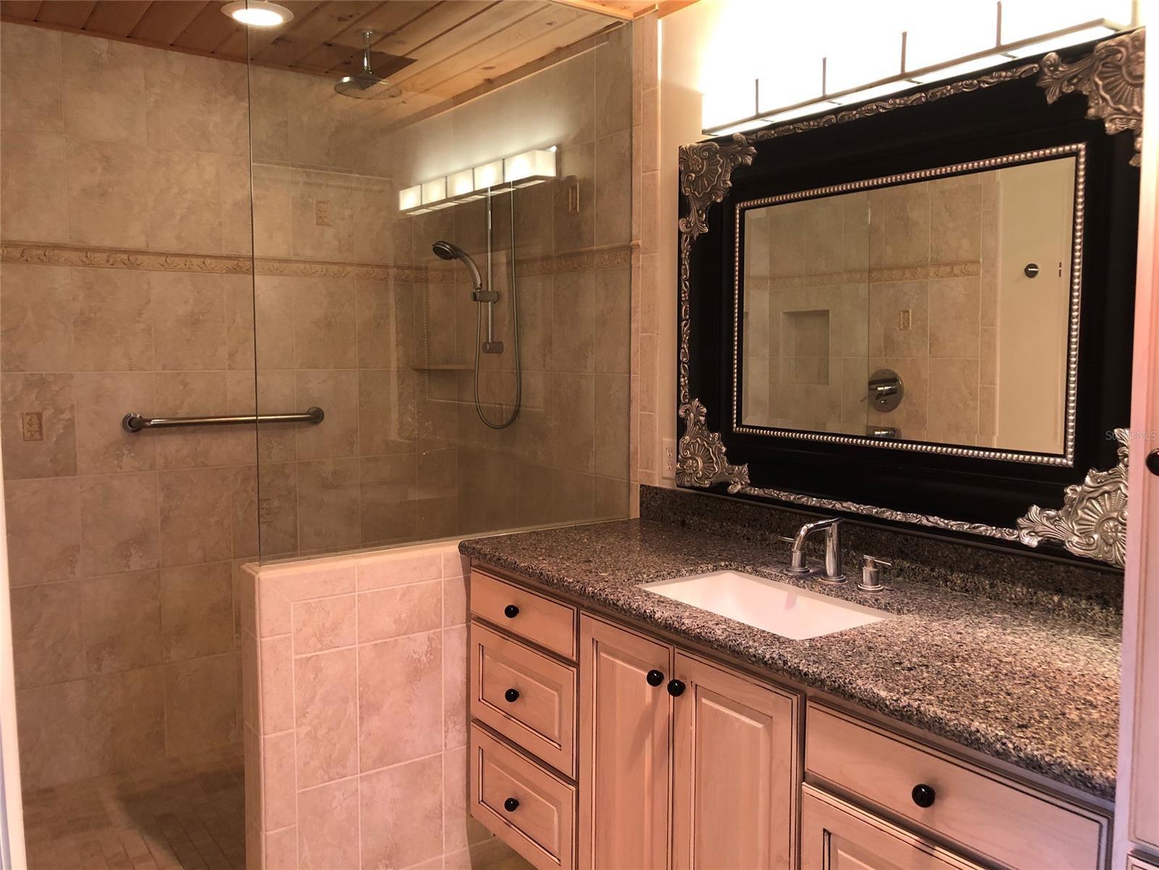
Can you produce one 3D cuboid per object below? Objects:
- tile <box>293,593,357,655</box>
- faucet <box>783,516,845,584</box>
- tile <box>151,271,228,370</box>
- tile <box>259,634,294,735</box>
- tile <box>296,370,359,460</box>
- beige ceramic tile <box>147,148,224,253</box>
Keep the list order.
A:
[{"bbox_3d":[-0.613,0.455,2.259,0.153,0.129,0.012,-3,6,-35],"label":"tile"},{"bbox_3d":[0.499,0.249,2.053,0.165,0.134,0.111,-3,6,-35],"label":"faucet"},{"bbox_3d":[-1.311,-0.381,3.153,0.233,0.329,0.012,-3,6,-35],"label":"tile"},{"bbox_3d":[-0.709,0.584,2.203,0.076,0.234,0.012,-3,6,-35],"label":"tile"},{"bbox_3d":[-0.929,-0.073,3.454,0.233,0.329,0.012,-3,6,-35],"label":"tile"},{"bbox_3d":[-1.310,-0.774,3.118,0.233,0.329,0.012,-3,6,-35],"label":"beige ceramic tile"}]

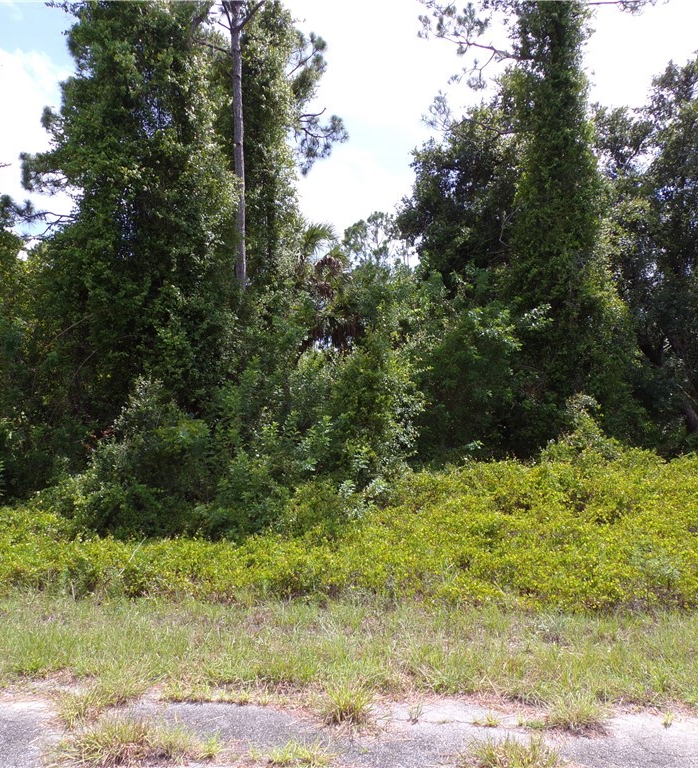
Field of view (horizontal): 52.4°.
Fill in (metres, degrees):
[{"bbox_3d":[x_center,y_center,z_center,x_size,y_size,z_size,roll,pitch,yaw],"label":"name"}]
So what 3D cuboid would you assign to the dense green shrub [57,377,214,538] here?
[{"bbox_3d":[-2.250,0.820,7.500,1.600,1.750,1.500,0,-2,0],"label":"dense green shrub"}]

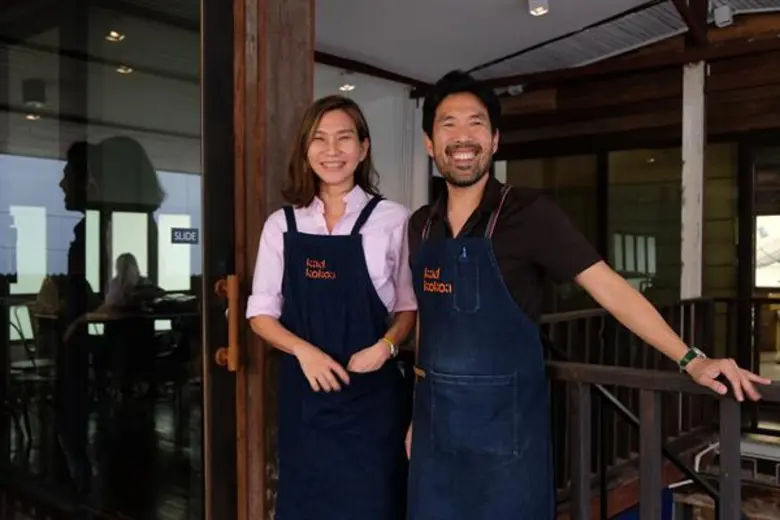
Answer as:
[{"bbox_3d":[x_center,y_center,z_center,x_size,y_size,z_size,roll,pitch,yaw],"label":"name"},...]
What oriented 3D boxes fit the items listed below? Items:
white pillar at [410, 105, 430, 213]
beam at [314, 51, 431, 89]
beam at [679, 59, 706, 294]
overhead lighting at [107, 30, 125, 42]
[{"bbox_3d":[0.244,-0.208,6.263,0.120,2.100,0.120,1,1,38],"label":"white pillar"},{"bbox_3d":[-0.125,-1.396,5.797,0.080,0.075,1.270,1,1,38],"label":"beam"},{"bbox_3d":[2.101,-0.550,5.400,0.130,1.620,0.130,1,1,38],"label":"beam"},{"bbox_3d":[-1.584,-1.290,4.500,0.100,0.060,0.100,0,1,0],"label":"overhead lighting"}]

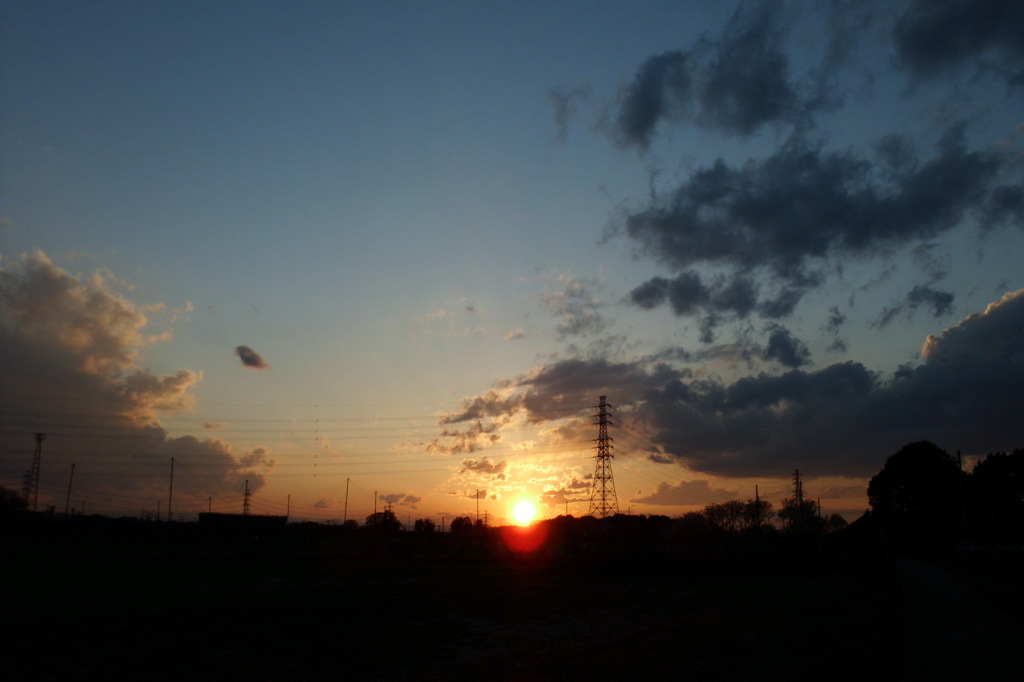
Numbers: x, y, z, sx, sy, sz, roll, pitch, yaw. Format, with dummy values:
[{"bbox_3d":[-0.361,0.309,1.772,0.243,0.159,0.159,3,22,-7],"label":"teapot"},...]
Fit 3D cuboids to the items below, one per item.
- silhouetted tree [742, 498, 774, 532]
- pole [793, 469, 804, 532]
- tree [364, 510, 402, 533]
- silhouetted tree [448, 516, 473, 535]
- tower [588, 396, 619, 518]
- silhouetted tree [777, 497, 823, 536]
[{"bbox_3d":[39.840,29.568,128.669,5.800,8.079,5.800,0,-14,0],"label":"silhouetted tree"},{"bbox_3d":[190.812,109.276,529.286,8.200,47.244,8.200,-7,-16,26],"label":"pole"},{"bbox_3d":[-30.886,44.510,189.872,8.500,8.697,8.000,0,-14,0],"label":"tree"},{"bbox_3d":[-12.648,47.709,199.381,6.200,7.091,6.200,0,-14,0],"label":"silhouetted tree"},{"bbox_3d":[30.409,42.502,264.577,9.200,48.741,9.200,11,-18,-37],"label":"tower"},{"bbox_3d":[46.474,29.491,128.688,7.600,8.239,7.400,0,-14,0],"label":"silhouetted tree"}]

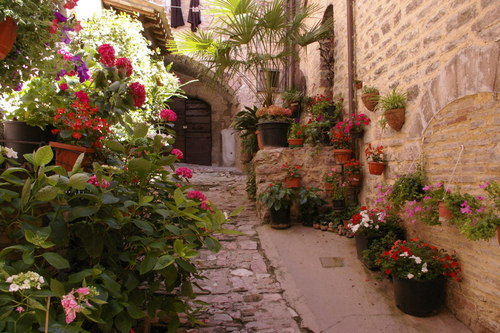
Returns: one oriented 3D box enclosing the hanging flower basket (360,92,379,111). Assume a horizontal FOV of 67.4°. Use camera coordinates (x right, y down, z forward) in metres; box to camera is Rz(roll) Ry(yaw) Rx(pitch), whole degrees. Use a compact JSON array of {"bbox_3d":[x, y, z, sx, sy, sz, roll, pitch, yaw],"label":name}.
[{"bbox_3d":[1.408,-0.757,4.400,0.160,0.220,0.270,0,-2,-5],"label":"hanging flower basket"}]

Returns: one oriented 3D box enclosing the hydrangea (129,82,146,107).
[{"bbox_3d":[-0.735,-0.471,2.450,0.118,0.155,0.120,1,-2,-27],"label":"hydrangea"}]

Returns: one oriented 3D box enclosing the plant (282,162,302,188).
[{"bbox_3d":[0.567,0.120,5.000,0.260,0.335,0.250,0,-3,0],"label":"plant"}]

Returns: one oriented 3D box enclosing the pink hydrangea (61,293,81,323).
[{"bbox_3d":[-0.742,0.587,1.550,0.085,0.130,0.085,0,-3,-11],"label":"pink hydrangea"}]

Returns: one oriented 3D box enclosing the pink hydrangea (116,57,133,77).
[{"bbox_3d":[-0.837,-0.667,2.500,0.108,0.130,0.110,1,-2,-27],"label":"pink hydrangea"}]

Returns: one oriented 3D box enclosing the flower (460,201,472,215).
[{"bbox_3d":[1.444,0.273,2.500,0.075,0.085,0.080,2,-4,-45],"label":"flower"}]

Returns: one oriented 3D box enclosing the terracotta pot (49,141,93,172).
[{"bbox_3d":[-1.077,-0.052,2.300,0.340,0.200,0.220,1,-3,-21],"label":"terracotta pot"}]

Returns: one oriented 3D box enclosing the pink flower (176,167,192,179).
[{"bbox_3d":[-0.437,0.040,2.500,0.107,0.080,0.105,1,-2,-17],"label":"pink flower"}]

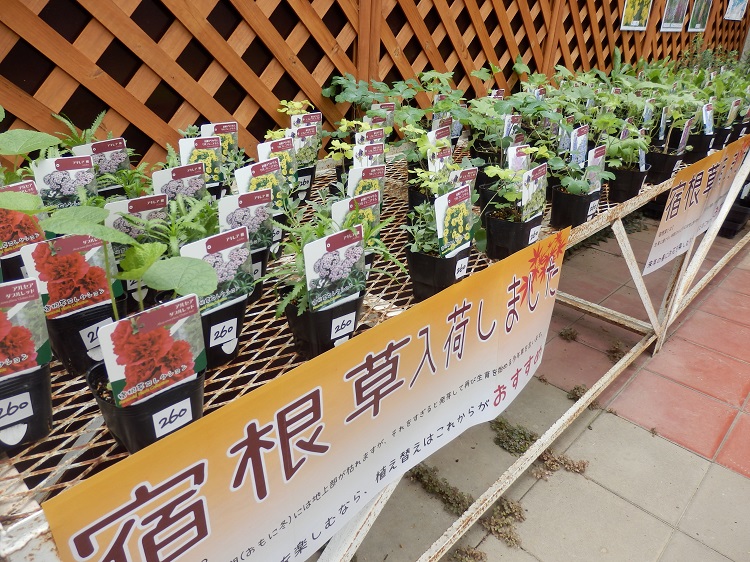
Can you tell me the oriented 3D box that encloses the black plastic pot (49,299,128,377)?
[{"bbox_3d":[-0.319,0.057,0.605,0.079,0.076,0.079,1,26,-1],"label":"black plastic pot"}]

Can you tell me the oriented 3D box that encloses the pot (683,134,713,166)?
[{"bbox_3d":[0.901,-0.377,1.536,0.079,0.076,0.079,-22,35,-38],"label":"pot"}]

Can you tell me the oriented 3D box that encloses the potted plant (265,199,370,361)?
[{"bbox_3d":[-0.065,0.008,0.623,0.097,0.157,0.097,1,26,-1],"label":"potted plant"}]

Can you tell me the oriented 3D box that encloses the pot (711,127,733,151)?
[{"bbox_3d":[1.023,-0.425,1.635,0.074,0.078,0.074,23,34,36],"label":"pot"}]

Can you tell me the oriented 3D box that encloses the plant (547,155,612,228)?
[{"bbox_3d":[0.385,-0.173,1.025,0.093,0.144,0.091,-22,35,-38],"label":"plant"}]

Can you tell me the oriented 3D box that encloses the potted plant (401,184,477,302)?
[{"bbox_3d":[0.086,-0.053,0.725,0.081,0.172,0.083,22,33,35],"label":"potted plant"}]

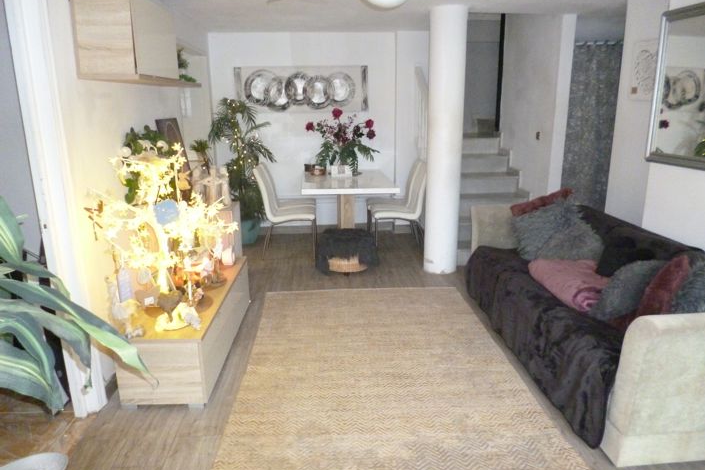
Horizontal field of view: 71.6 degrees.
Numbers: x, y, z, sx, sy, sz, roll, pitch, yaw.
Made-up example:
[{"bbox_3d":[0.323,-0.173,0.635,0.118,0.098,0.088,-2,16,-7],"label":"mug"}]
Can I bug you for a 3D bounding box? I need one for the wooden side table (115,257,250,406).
[{"bbox_3d":[-1.005,0.546,3.131,0.444,0.398,1.331,-1,15,-2],"label":"wooden side table"}]

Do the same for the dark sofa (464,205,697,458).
[{"bbox_3d":[1.506,0.324,3.230,0.826,0.742,2.471,-1,15,-2],"label":"dark sofa"}]

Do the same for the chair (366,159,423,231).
[{"bbox_3d":[0.480,-0.409,5.634,0.589,0.927,0.459,-1,15,-2],"label":"chair"}]

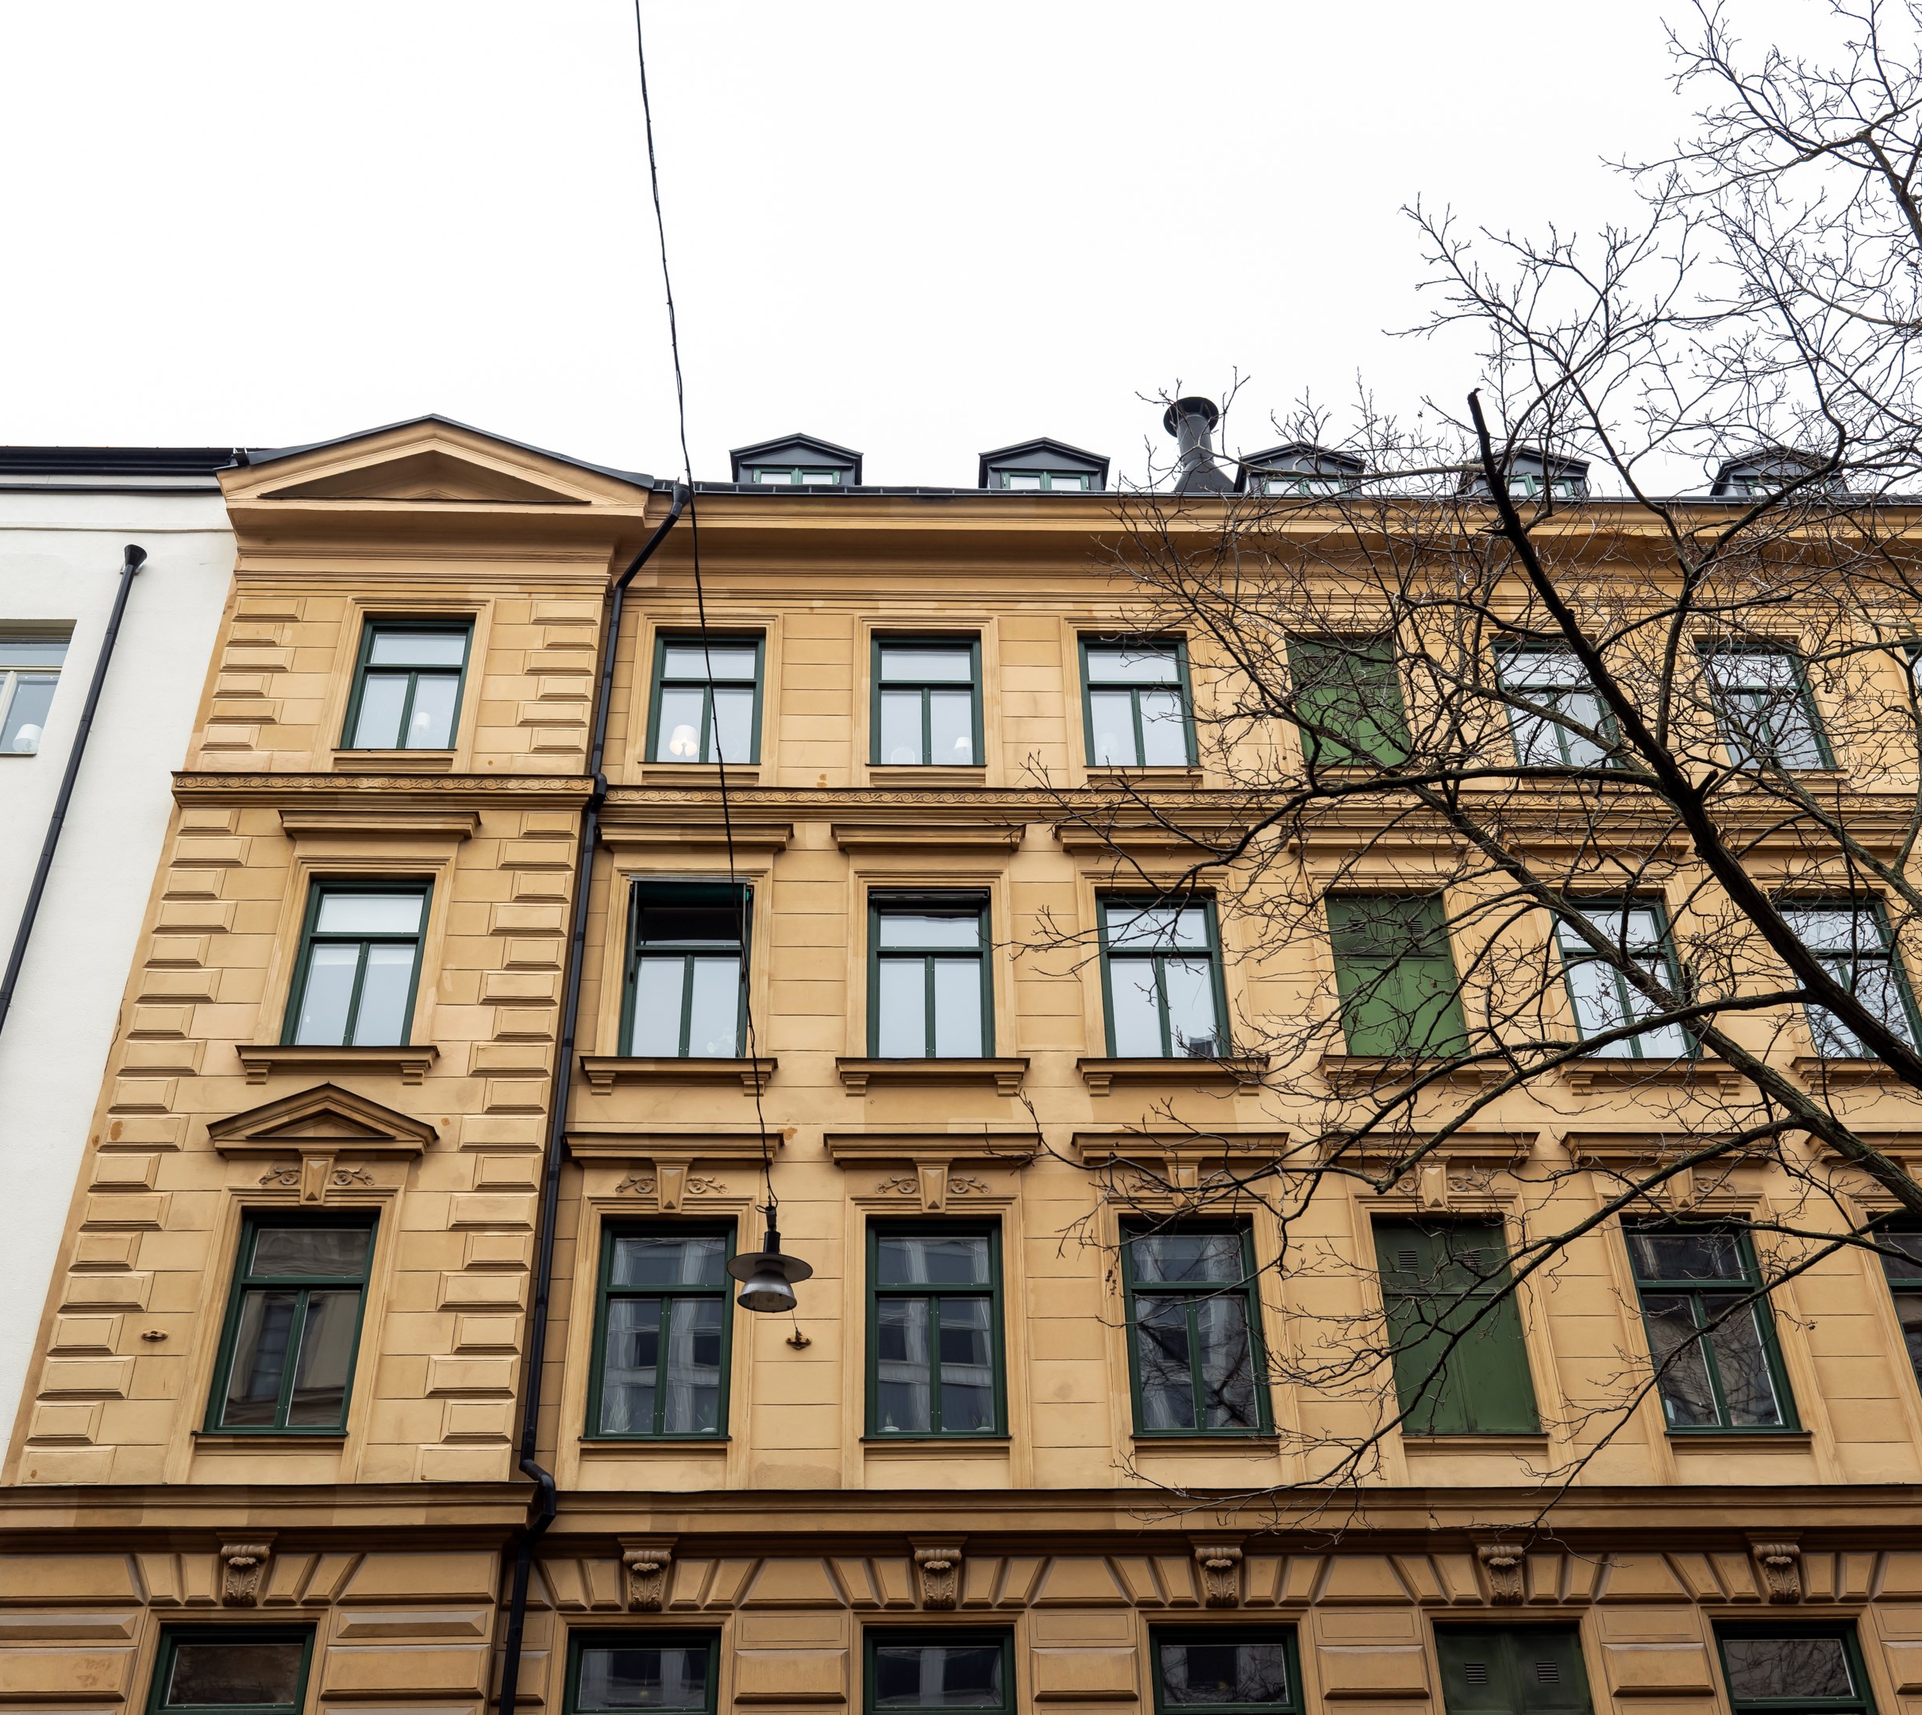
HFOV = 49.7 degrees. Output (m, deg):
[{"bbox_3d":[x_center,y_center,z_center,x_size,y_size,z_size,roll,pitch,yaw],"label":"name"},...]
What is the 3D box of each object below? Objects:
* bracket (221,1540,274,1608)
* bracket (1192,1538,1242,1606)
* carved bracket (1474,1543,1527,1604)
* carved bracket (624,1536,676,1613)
[{"bbox_3d":[-5.503,5.524,15.977,0.396,0.471,0.210,0,-36,-2],"label":"bracket"},{"bbox_3d":[2.191,6.053,17.512,0.390,0.519,0.240,0,-35,-2],"label":"bracket"},{"bbox_3d":[4.606,6.076,17.604,0.390,0.506,0.240,0,-35,-2],"label":"carved bracket"},{"bbox_3d":[-2.564,5.909,16.994,0.450,0.540,0.250,0,-33,-3],"label":"carved bracket"}]

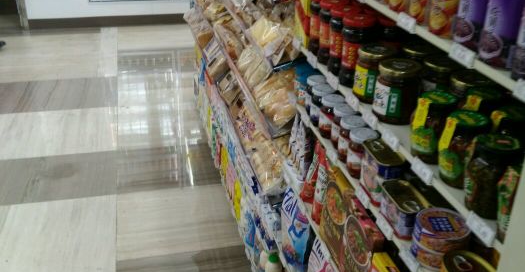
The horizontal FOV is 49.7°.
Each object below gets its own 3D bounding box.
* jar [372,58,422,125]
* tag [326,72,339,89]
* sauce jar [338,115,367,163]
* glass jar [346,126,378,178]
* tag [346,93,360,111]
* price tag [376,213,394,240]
[{"bbox_3d":[0.255,-0.084,1.072,0.081,0.103,0.081,1,26,0],"label":"jar"},{"bbox_3d":[0.149,-0.117,1.205,0.005,0.020,0.057,6,25,-17],"label":"tag"},{"bbox_3d":[0.188,0.008,1.191,0.055,0.087,0.055,1,27,0],"label":"sauce jar"},{"bbox_3d":[0.201,0.036,1.135,0.056,0.087,0.056,1,27,0],"label":"glass jar"},{"bbox_3d":[0.189,-0.073,1.182,0.006,0.019,0.062,9,23,-19],"label":"tag"},{"bbox_3d":[0.216,0.162,1.002,0.005,0.020,0.057,6,25,-17],"label":"price tag"}]

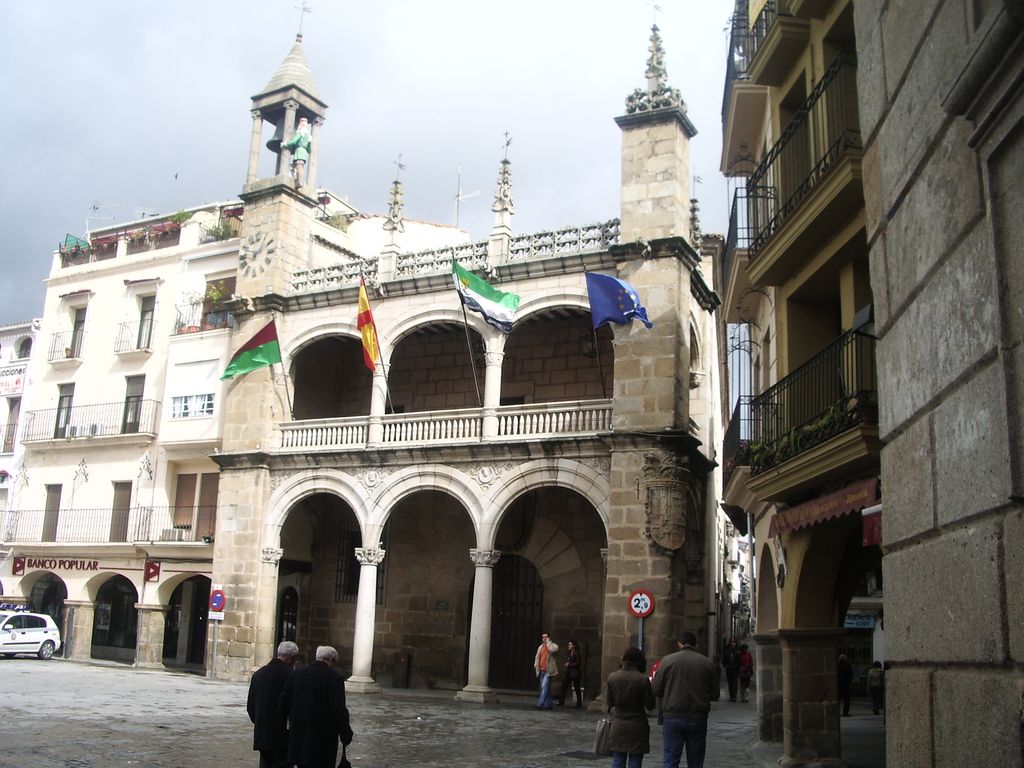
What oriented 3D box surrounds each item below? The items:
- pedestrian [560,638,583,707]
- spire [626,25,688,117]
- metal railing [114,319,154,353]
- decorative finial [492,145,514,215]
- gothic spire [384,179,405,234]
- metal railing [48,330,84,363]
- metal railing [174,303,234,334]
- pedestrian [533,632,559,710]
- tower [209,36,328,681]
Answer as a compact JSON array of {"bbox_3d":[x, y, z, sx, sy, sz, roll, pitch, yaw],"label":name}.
[{"bbox_3d":[1.444,7.010,25.187,0.550,1.600,0.450,8,-15,-22],"label":"pedestrian"},{"bbox_3d":[3.882,-8.360,27.722,1.380,2.650,1.050,-5,-15,29],"label":"spire"},{"bbox_3d":[-12.954,-1.587,35.742,1.500,1.040,0.400,-5,-15,29],"label":"metal railing"},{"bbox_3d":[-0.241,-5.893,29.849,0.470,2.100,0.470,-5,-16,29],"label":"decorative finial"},{"bbox_3d":[-3.588,-5.423,31.646,0.450,1.780,0.450,-5,-16,29],"label":"gothic spire"},{"bbox_3d":[-16.380,-1.373,38.066,1.500,1.000,0.360,-5,-16,29],"label":"metal railing"},{"bbox_3d":[-10.110,-2.100,34.241,2.550,1.000,0.700,-5,-16,29],"label":"metal railing"},{"bbox_3d":[0.831,6.895,24.876,0.620,1.753,0.420,-2,-12,18],"label":"pedestrian"},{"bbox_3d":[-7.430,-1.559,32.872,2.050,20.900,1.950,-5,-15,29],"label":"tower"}]

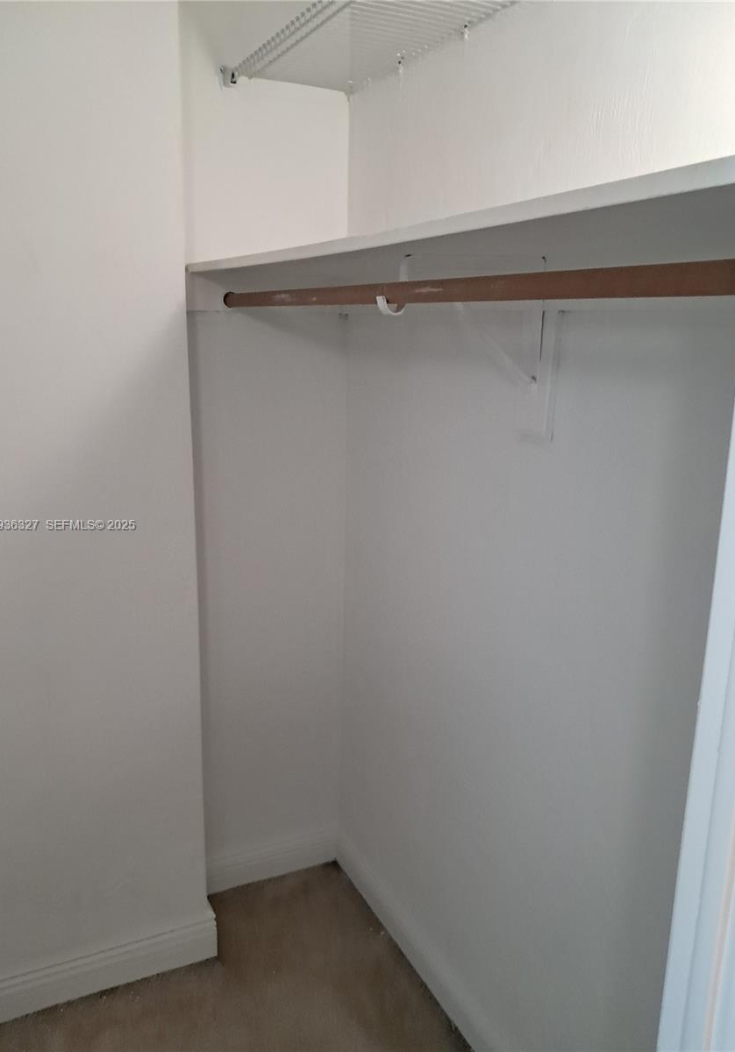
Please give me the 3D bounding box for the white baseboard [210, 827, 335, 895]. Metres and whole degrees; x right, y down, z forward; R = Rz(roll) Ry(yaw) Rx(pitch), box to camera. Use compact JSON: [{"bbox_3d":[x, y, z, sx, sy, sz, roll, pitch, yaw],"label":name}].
[{"bbox_3d":[-0.291,0.994,2.448,0.439,0.117,0.016,-6,16,-26],"label":"white baseboard"}]

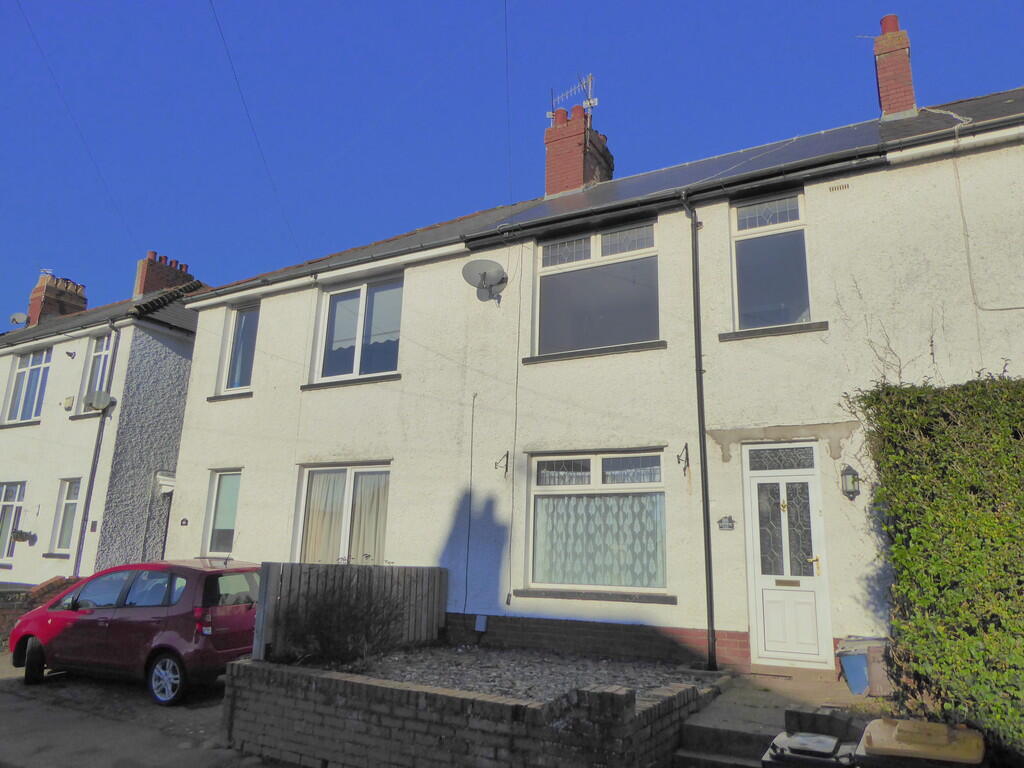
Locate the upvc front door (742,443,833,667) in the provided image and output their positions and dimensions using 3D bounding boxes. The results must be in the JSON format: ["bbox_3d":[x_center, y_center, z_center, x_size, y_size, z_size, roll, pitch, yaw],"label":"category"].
[{"bbox_3d":[3.088,1.880,8.329,0.850,2.460,0.100,-5,-15,26],"label":"upvc front door"}]

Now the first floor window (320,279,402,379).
[{"bbox_3d":[-2.405,-0.846,11.827,1.700,1.550,0.100,-6,-15,27],"label":"first floor window"}]

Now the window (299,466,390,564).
[{"bbox_3d":[-2.477,2.067,11.113,1.710,1.630,0.100,-6,-15,27],"label":"window"}]

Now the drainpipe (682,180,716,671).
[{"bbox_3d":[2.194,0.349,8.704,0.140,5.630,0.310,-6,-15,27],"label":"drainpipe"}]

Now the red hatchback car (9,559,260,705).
[{"bbox_3d":[-4.715,3.176,9.838,3.880,1.540,1.720,-5,-15,26],"label":"red hatchback car"}]

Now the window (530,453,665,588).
[{"bbox_3d":[1.080,1.740,9.412,1.860,1.730,0.110,-5,-15,26],"label":"window"}]

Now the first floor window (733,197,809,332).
[{"bbox_3d":[3.194,-1.535,9.143,0.880,1.760,0.110,-5,-15,26],"label":"first floor window"}]

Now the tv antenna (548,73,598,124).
[{"bbox_3d":[1.275,-5.889,15.464,0.360,0.850,1.120,13,-18,-38],"label":"tv antenna"}]

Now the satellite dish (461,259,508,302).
[{"bbox_3d":[-0.366,-1.442,10.369,0.620,0.520,0.480,2,-14,-1],"label":"satellite dish"}]

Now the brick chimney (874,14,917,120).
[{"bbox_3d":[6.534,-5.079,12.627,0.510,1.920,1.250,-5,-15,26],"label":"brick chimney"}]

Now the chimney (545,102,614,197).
[{"bbox_3d":[1.424,-4.442,15.403,0.860,1.880,1.700,-5,-15,26],"label":"chimney"}]

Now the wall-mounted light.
[{"bbox_3d":[3.605,1.051,7.876,0.180,0.360,0.160,-6,-15,27],"label":"wall-mounted light"}]

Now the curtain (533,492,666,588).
[{"bbox_3d":[1.086,1.981,9.475,1.822,1.197,0.070,-5,-15,26],"label":"curtain"}]

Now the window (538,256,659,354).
[{"bbox_3d":[1.150,-1.038,9.997,1.740,1.190,0.100,-6,-15,27],"label":"window"}]

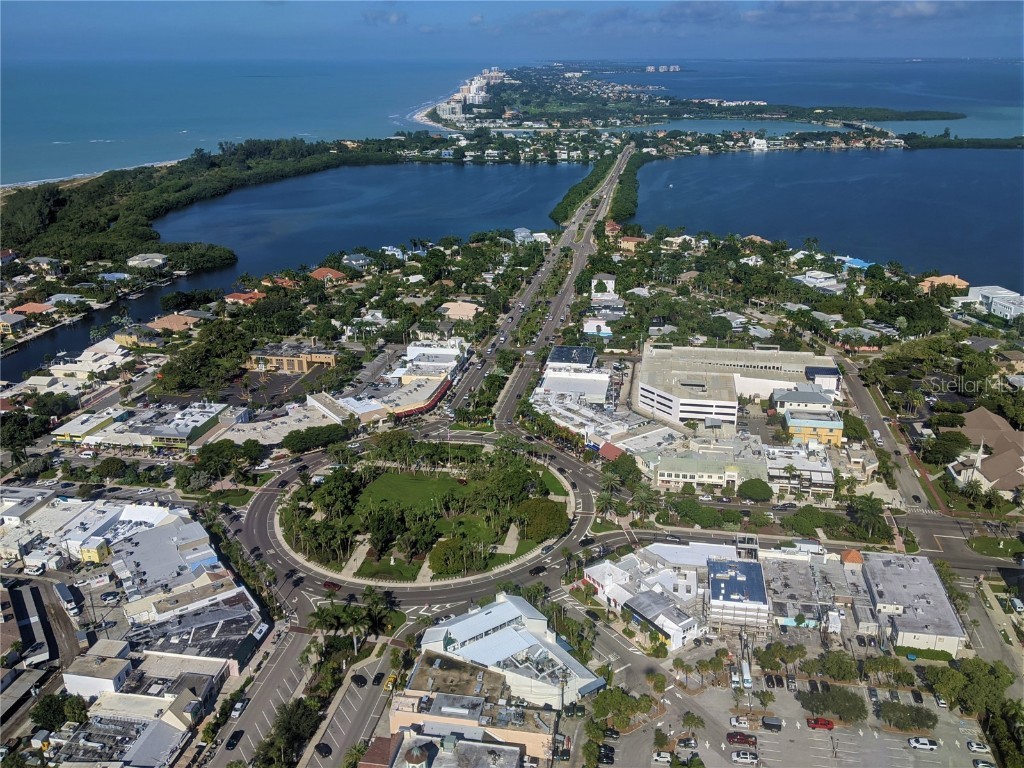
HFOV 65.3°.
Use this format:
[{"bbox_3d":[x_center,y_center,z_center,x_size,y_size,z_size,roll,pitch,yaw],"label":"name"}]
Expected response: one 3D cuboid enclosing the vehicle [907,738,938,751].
[{"bbox_3d":[94.410,82.220,183.470,5.900,1.900,2.050,3,23,7],"label":"vehicle"}]

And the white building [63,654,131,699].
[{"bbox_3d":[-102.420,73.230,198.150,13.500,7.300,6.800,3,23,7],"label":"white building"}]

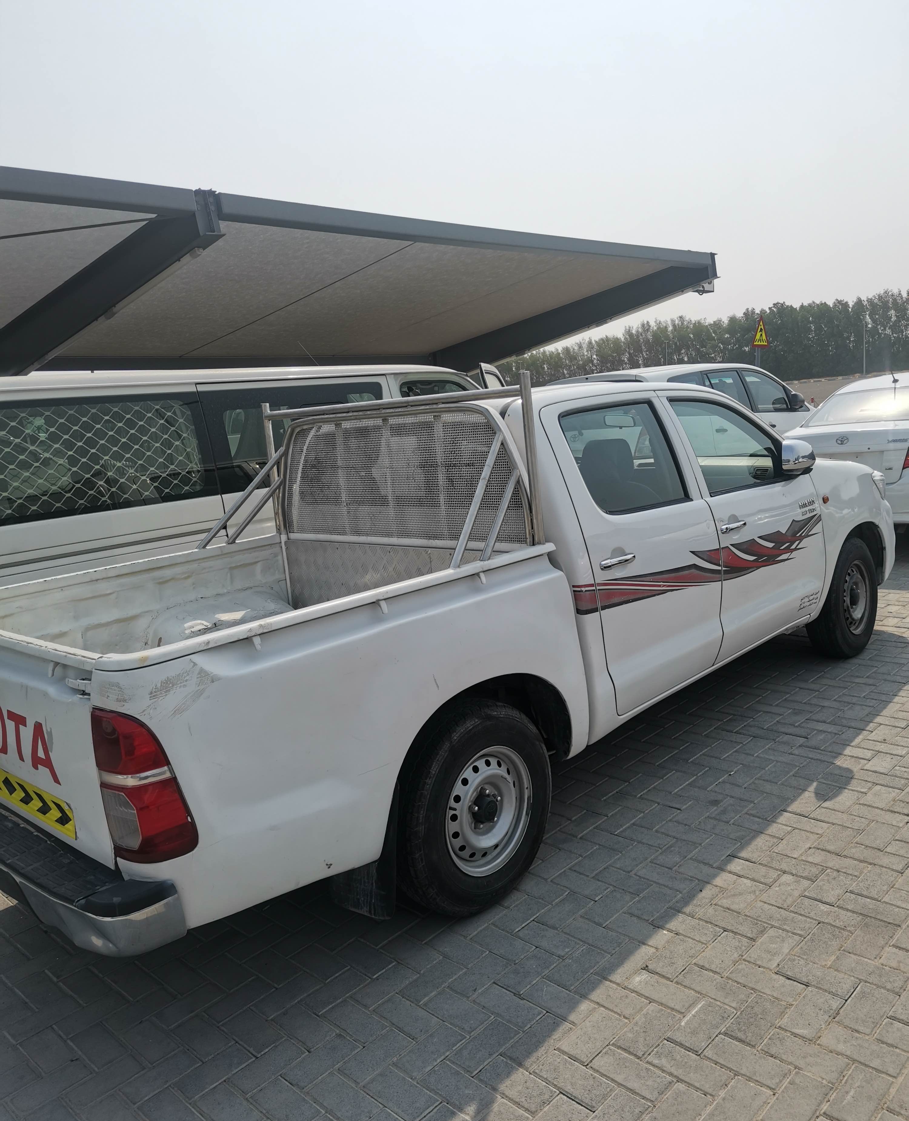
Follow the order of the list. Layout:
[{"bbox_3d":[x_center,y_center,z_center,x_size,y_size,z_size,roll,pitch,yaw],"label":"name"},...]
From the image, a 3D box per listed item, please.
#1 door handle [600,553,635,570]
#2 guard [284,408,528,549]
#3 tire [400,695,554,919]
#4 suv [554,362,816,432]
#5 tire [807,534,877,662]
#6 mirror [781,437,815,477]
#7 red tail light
[{"bbox_3d":[0.590,0.004,3.299,0.050,0.045,0.225,4,14,44],"label":"door handle"},{"bbox_3d":[-0.283,-0.331,3.614,1.440,0.530,0.050,4,14,44],"label":"guard"},{"bbox_3d":[0.047,0.804,2.999,0.205,0.660,0.660,4,14,44],"label":"tire"},{"bbox_3d":[2.918,-1.498,11.064,4.500,1.690,1.820,-16,14,-43],"label":"suv"},{"bbox_3d":[2.176,0.209,5.151,0.205,0.660,0.660,4,14,44],"label":"tire"},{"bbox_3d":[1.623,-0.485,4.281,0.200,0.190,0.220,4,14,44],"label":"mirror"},{"bbox_3d":[-0.741,0.523,2.153,0.210,0.390,0.160,4,14,44],"label":"red tail light"}]

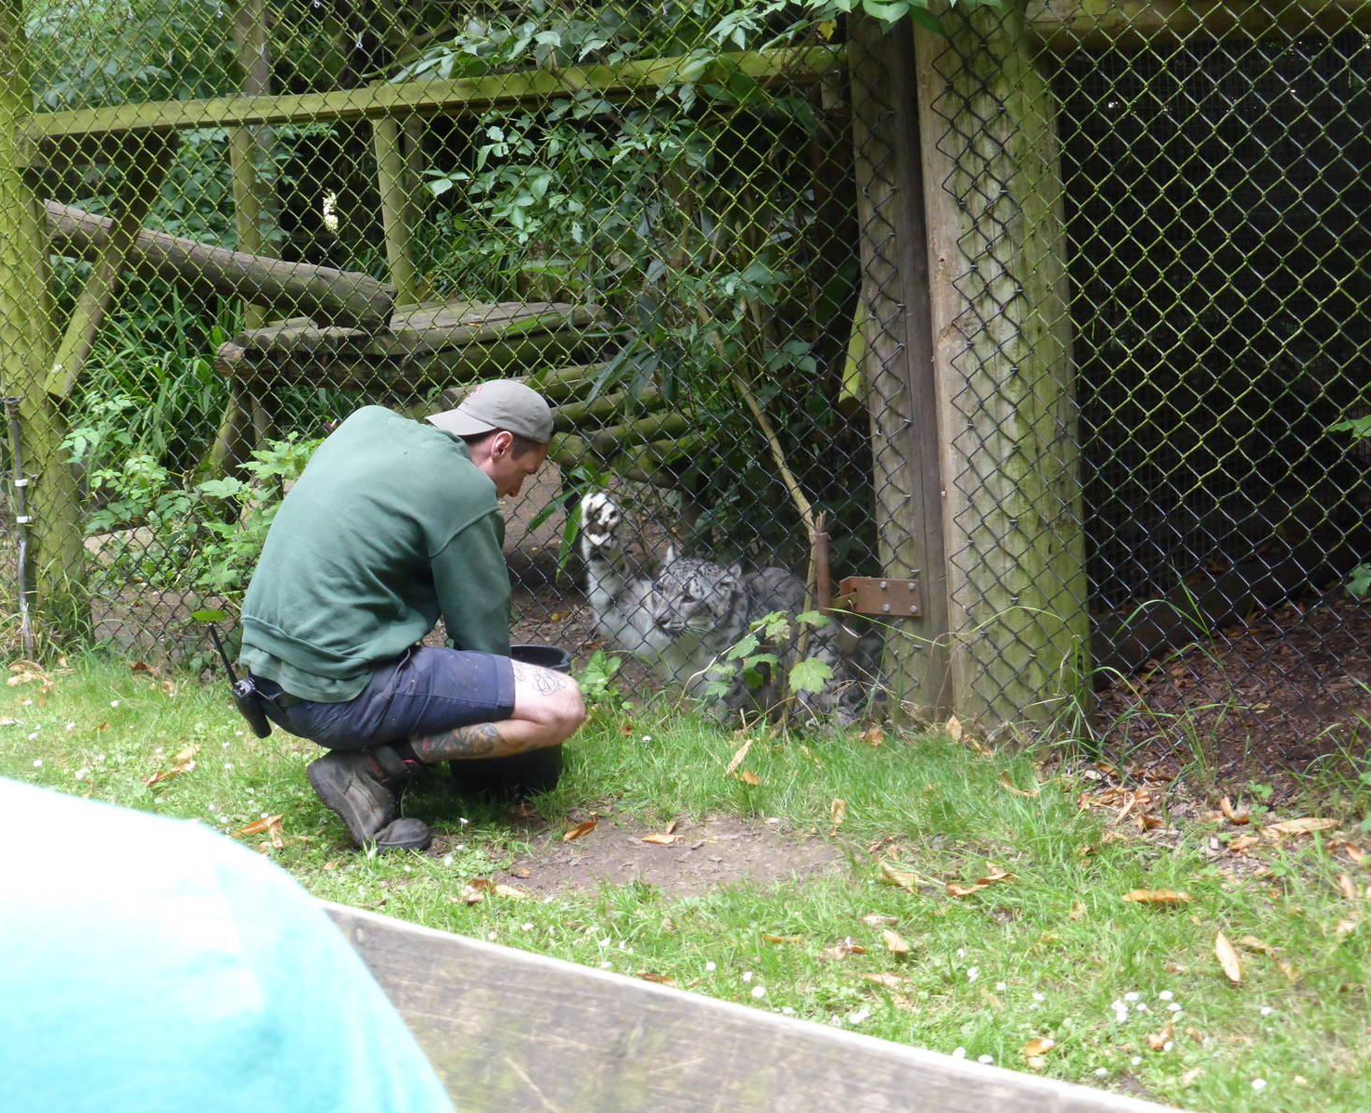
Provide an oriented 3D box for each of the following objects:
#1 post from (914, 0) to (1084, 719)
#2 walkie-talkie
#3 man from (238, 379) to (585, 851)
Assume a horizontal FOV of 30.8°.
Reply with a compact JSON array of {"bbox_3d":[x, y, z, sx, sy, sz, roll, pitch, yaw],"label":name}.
[{"bbox_3d":[0.660,-0.616,5.365,0.270,2.000,0.260,2,11,34],"label":"post"},{"bbox_3d":[-0.877,0.246,4.900,0.040,0.260,0.055,-32,14,-23],"label":"walkie-talkie"},{"bbox_3d":[-0.504,0.069,4.542,0.660,0.790,0.530,-7,12,-19],"label":"man"}]

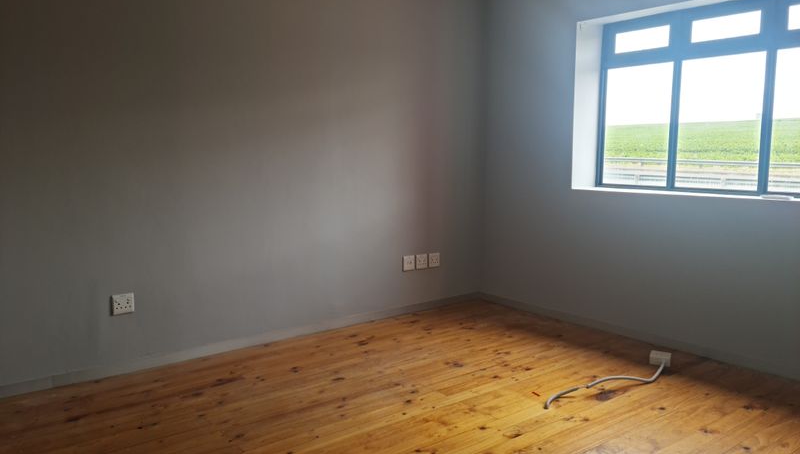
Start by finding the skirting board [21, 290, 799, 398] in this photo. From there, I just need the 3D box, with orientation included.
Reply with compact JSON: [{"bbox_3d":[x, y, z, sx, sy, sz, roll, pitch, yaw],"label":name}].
[{"bbox_3d":[0.076,0.907,3.535,3.893,0.080,2.700,-5,9,-38],"label":"skirting board"}]

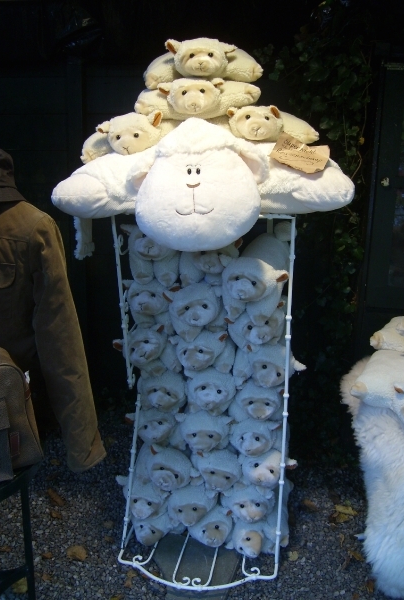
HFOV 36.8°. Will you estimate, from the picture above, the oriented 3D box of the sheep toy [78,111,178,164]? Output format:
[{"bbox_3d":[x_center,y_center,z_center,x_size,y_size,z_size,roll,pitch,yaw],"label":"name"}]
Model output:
[{"bbox_3d":[-0.169,-0.477,1.827,0.310,0.145,0.260,-2,16,13],"label":"sheep toy"}]

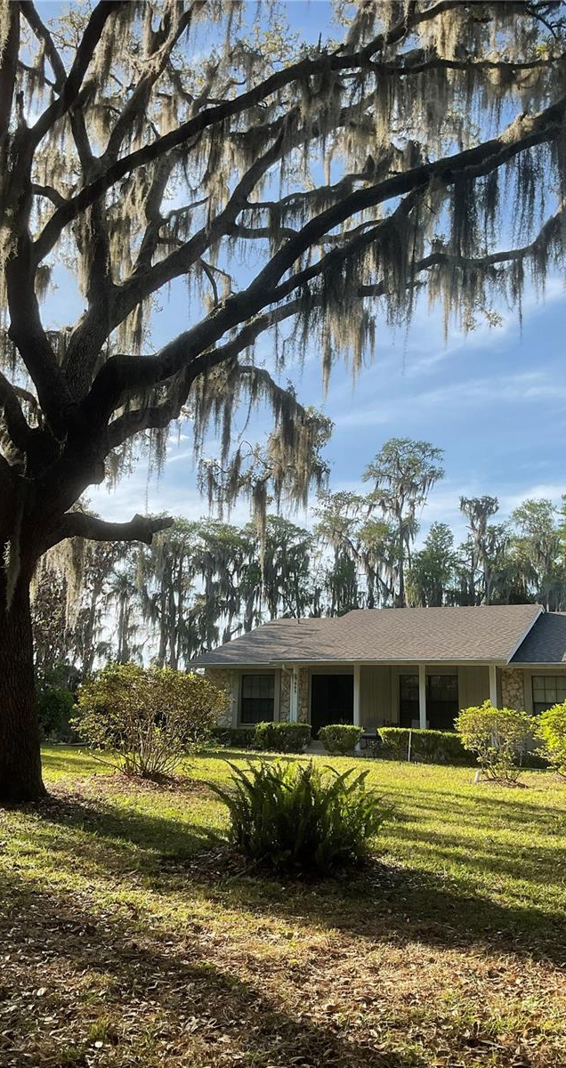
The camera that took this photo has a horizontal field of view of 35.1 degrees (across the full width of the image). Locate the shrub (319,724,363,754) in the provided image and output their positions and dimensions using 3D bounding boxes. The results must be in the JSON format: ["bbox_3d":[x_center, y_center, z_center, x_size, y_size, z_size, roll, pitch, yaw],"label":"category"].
[{"bbox_3d":[1.554,5.497,24.174,1.050,0.790,0.950,-4,-12,24],"label":"shrub"}]

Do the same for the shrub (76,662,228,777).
[{"bbox_3d":[-2.597,3.645,17.802,2.950,2.150,2.700,1,-11,0],"label":"shrub"}]

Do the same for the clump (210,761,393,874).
[{"bbox_3d":[0.190,2.744,8.987,1.700,0.930,1.550,1,-11,0],"label":"clump"}]

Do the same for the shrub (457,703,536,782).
[{"bbox_3d":[4.291,4.196,18.243,1.600,1.520,1.500,1,-11,0],"label":"shrub"}]

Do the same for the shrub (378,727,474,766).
[{"bbox_3d":[3.661,5.315,22.680,2.400,0.850,0.900,-4,-12,24],"label":"shrub"}]

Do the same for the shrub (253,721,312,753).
[{"bbox_3d":[-0.004,5.602,24.780,1.420,0.850,0.950,-4,-12,24],"label":"shrub"}]

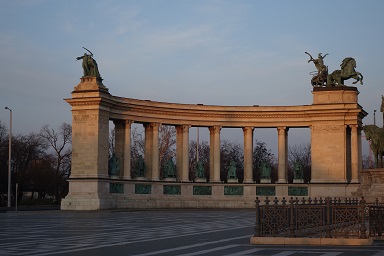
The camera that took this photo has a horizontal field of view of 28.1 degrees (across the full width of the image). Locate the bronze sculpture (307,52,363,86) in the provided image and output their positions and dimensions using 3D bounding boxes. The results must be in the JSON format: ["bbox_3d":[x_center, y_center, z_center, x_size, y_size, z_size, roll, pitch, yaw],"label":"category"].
[{"bbox_3d":[19.676,-8.007,106.000,7.413,4.500,3.100,-1,-6,18],"label":"bronze sculpture"}]

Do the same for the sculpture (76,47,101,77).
[{"bbox_3d":[-13.116,-8.306,97.500,2.350,3.750,2.100,-1,-6,18],"label":"sculpture"}]

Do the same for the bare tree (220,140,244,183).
[{"bbox_3d":[7.331,8.154,140.000,6.400,11.500,6.400,0,-5,0],"label":"bare tree"}]

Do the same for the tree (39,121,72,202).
[{"bbox_3d":[-21.476,5.764,125.000,6.200,12.800,6.200,0,-5,0],"label":"tree"}]

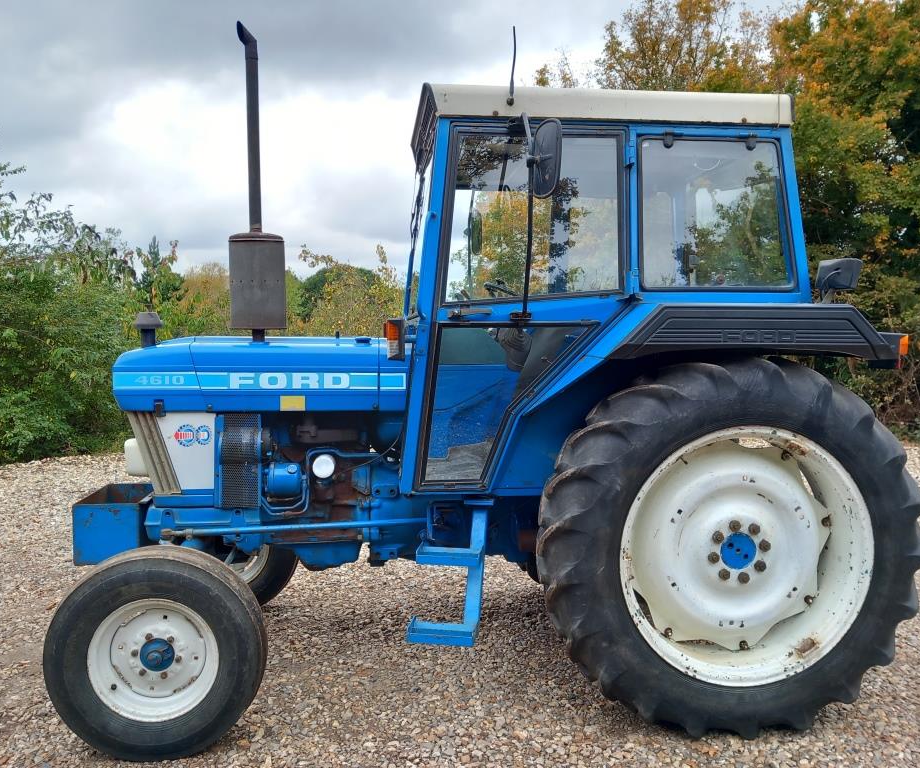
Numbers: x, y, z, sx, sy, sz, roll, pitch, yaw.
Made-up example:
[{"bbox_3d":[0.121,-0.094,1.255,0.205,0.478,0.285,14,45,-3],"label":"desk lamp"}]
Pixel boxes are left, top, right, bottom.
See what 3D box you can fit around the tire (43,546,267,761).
[{"bbox_3d":[-1.091,0.966,2.902,0.775,0.765,0.205,0,3,-6],"label":"tire"}]

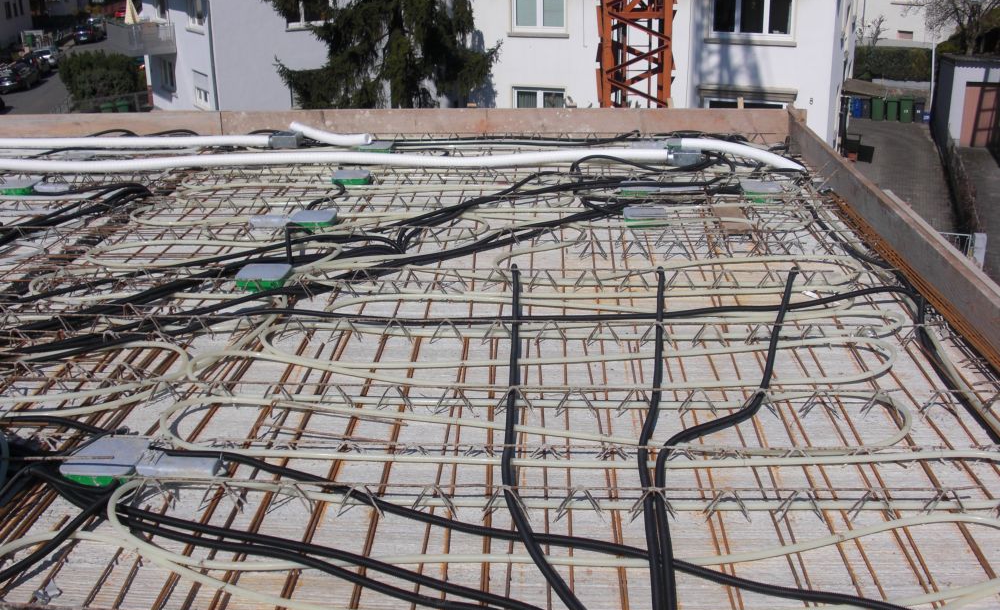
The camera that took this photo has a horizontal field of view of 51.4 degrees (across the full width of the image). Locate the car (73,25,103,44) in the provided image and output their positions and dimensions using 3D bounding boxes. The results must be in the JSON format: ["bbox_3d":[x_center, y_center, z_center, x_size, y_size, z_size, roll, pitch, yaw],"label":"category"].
[{"bbox_3d":[-36.556,-24.048,92.125,1.760,1.460,4.400,-4,22,-9],"label":"car"}]

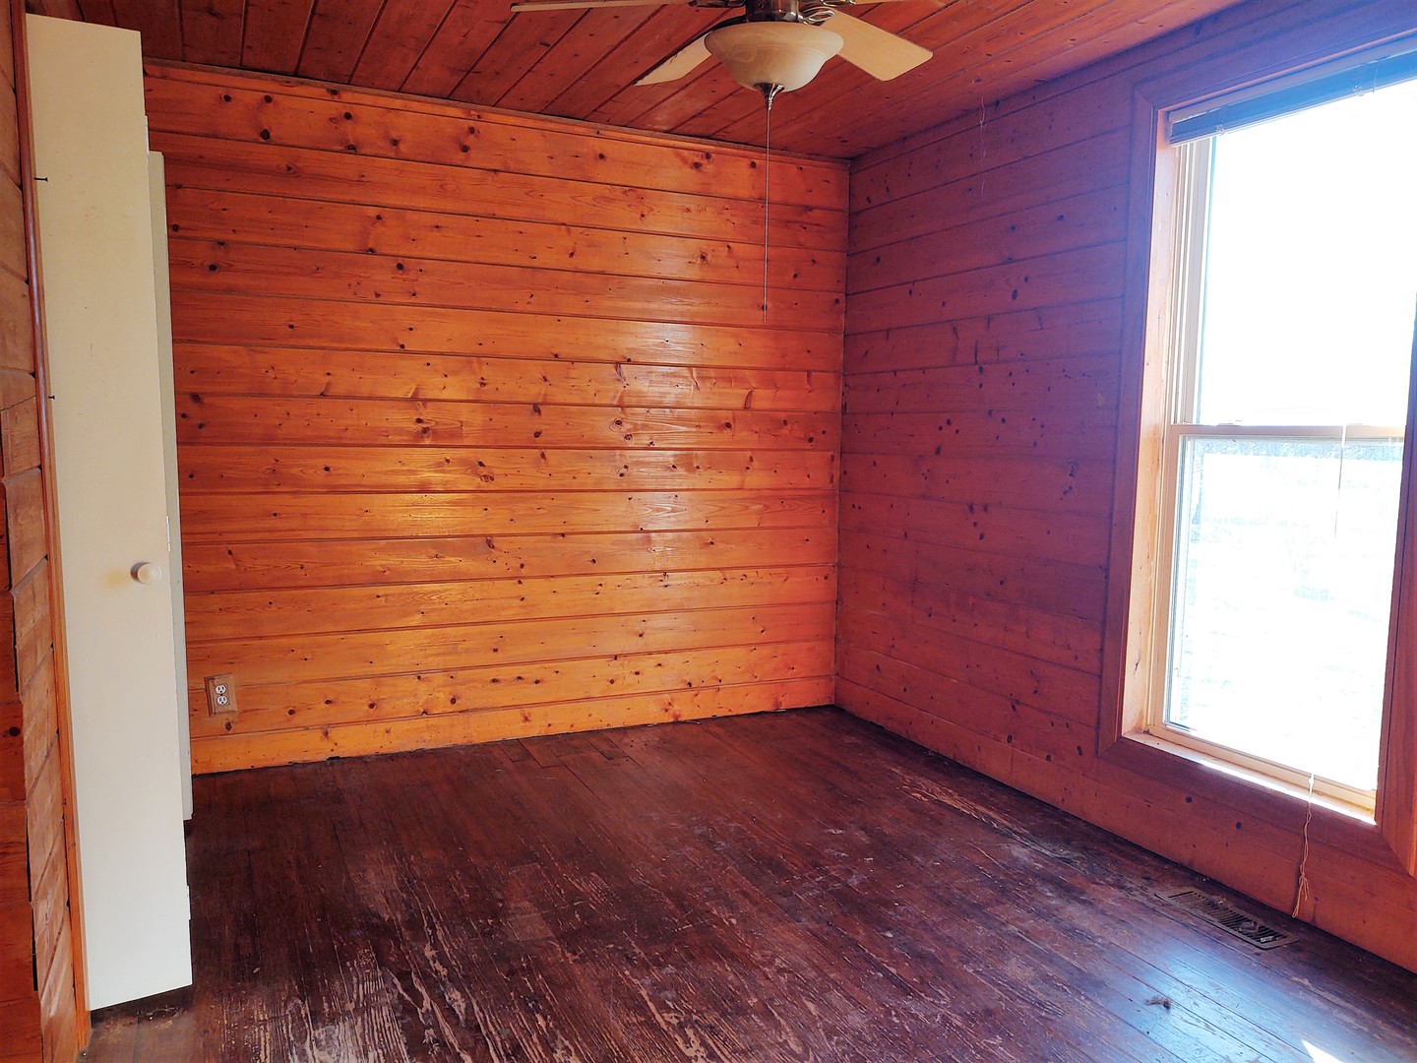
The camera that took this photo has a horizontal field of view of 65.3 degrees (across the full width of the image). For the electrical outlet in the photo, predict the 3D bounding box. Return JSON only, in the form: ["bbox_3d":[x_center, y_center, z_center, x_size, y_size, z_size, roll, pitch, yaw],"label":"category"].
[{"bbox_3d":[-1.702,0.571,3.860,0.089,0.135,0.016,-7,8,-24],"label":"electrical outlet"}]

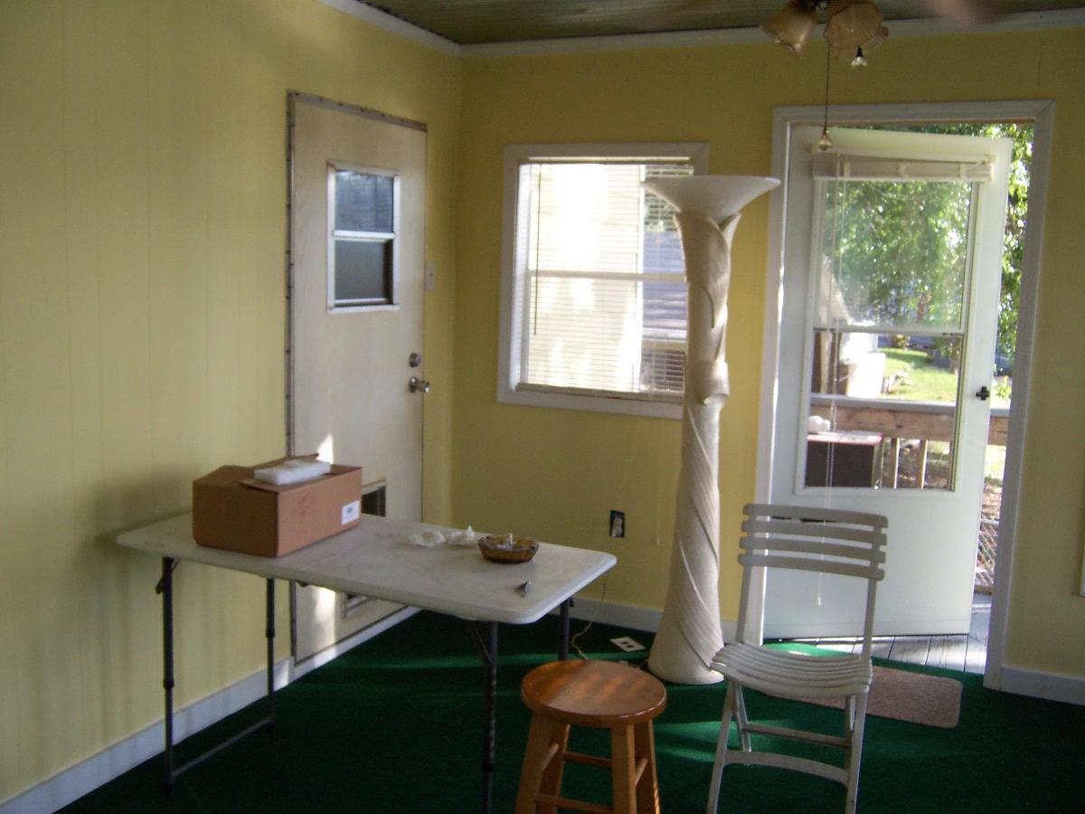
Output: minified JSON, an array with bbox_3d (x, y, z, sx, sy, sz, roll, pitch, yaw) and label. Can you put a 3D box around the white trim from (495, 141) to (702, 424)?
[{"bbox_3d":[0.224,-0.515,4.184,0.869,1.080,0.050,5,9,24],"label":"white trim"}]

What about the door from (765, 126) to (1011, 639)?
[{"bbox_3d":[1.343,-0.053,4.048,0.880,2.000,0.060,1,8,-7],"label":"door"}]

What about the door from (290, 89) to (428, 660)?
[{"bbox_3d":[-0.687,-0.106,3.901,0.060,1.950,0.880,5,9,24],"label":"door"}]

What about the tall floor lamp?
[{"bbox_3d":[0.567,0.098,3.737,0.483,1.789,0.483,5,9,24],"label":"tall floor lamp"}]

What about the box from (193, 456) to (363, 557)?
[{"bbox_3d":[-0.729,0.261,2.867,0.284,0.188,0.378,5,9,24],"label":"box"}]

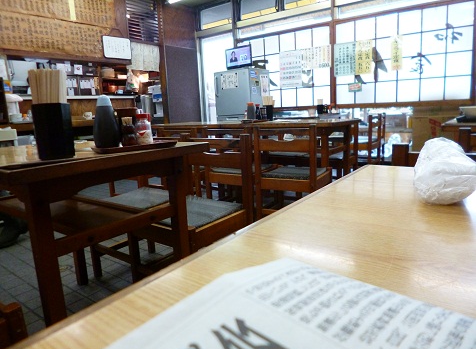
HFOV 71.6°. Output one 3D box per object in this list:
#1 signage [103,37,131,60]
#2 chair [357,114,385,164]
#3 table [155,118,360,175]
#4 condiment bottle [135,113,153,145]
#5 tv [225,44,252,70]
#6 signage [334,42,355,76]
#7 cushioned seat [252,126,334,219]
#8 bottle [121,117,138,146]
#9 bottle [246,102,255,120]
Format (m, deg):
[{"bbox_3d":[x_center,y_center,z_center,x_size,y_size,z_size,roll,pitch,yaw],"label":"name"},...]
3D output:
[{"bbox_3d":[-1.540,-1.610,4.200,0.015,0.270,0.410,5,13,35],"label":"signage"},{"bbox_3d":[1.338,-0.290,3.644,0.390,0.712,0.390,5,13,37],"label":"chair"},{"bbox_3d":[0.053,-0.138,3.169,1.989,0.702,0.597,6,14,40],"label":"table"},{"bbox_3d":[-0.338,-0.164,1.180,0.056,0.106,0.056,5,13,37],"label":"condiment bottle"},{"bbox_3d":[0.010,-1.507,4.250,0.425,0.270,0.100,5,13,35],"label":"tv"},{"bbox_3d":[1.345,-1.435,4.132,0.280,0.415,0.010,4,12,31],"label":"signage"},{"bbox_3d":[0.353,0.047,2.064,0.375,0.712,0.410,2,12,26],"label":"cushioned seat"},{"bbox_3d":[-0.373,-0.148,1.133,0.050,0.095,0.050,5,13,37],"label":"bottle"},{"bbox_3d":[0.132,-0.639,3.350,0.077,0.175,0.077,5,13,37],"label":"bottle"}]

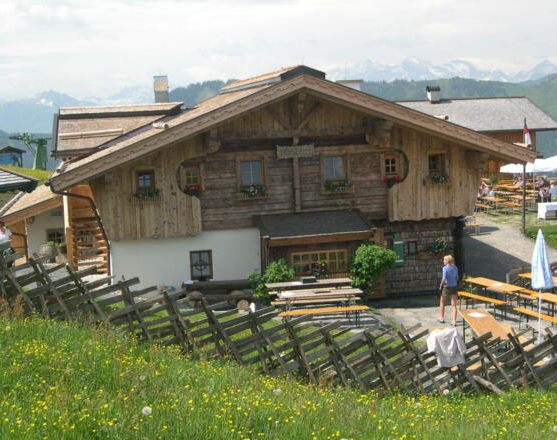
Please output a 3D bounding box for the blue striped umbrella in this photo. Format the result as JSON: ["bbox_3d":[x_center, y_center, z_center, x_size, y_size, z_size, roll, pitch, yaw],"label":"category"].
[{"bbox_3d":[5.636,1.471,19.017,0.480,2.590,0.480,-4,8,-14],"label":"blue striped umbrella"}]

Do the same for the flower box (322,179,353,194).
[{"bbox_3d":[1.646,-0.935,24.600,0.930,0.370,0.270,-4,8,-14],"label":"flower box"}]

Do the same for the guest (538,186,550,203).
[{"bbox_3d":[13.853,-1.200,46.000,0.680,1.260,0.520,-3,6,-10],"label":"guest"}]

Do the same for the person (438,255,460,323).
[{"bbox_3d":[4.216,1.731,21.800,0.500,1.680,0.360,-3,6,-8],"label":"person"}]

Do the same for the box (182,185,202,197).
[{"bbox_3d":[-2.312,-0.780,23.700,0.580,0.320,0.250,-4,8,-14],"label":"box"}]

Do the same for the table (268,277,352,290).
[{"bbox_3d":[0.817,2.017,23.052,2.200,0.750,0.500,-3,8,-9],"label":"table"}]

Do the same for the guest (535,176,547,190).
[{"bbox_3d":[15.513,-1.799,52.000,0.680,1.280,0.520,1,7,30],"label":"guest"}]

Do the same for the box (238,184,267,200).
[{"bbox_3d":[-0.686,-0.770,24.700,0.950,0.430,0.300,-3,6,-13],"label":"box"}]

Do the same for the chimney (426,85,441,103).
[{"bbox_3d":[8.791,-7.146,50.000,0.630,1.050,0.630,-4,8,-11],"label":"chimney"}]

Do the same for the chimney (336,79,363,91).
[{"bbox_3d":[2.385,-4.160,29.063,0.720,0.900,0.700,-4,8,-14],"label":"chimney"}]

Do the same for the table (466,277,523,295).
[{"bbox_3d":[5.652,2.058,22.938,0.520,0.770,2.200,-4,6,-18],"label":"table"}]

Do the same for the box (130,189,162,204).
[{"bbox_3d":[-3.500,-0.611,23.200,0.820,0.360,0.260,-4,8,-14],"label":"box"}]

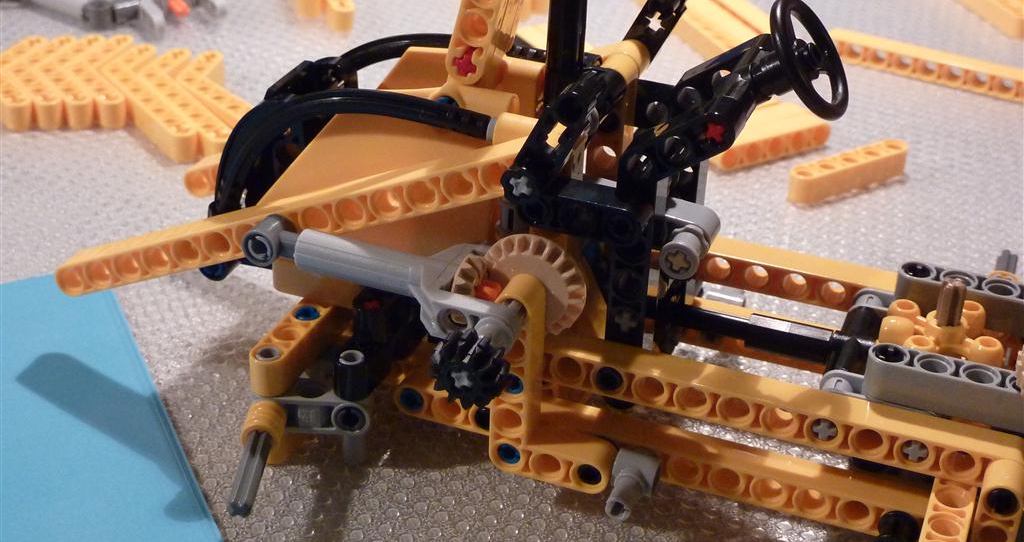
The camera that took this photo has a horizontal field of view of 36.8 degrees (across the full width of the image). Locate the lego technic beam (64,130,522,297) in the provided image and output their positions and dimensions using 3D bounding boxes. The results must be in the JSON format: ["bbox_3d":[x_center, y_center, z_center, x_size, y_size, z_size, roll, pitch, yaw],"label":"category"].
[{"bbox_3d":[-0.043,-0.010,0.301,0.120,0.007,0.008,-12,23,28],"label":"lego technic beam"}]

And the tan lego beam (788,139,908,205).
[{"bbox_3d":[0.091,-0.027,0.417,0.040,0.008,0.008,-16,35,-27],"label":"tan lego beam"}]

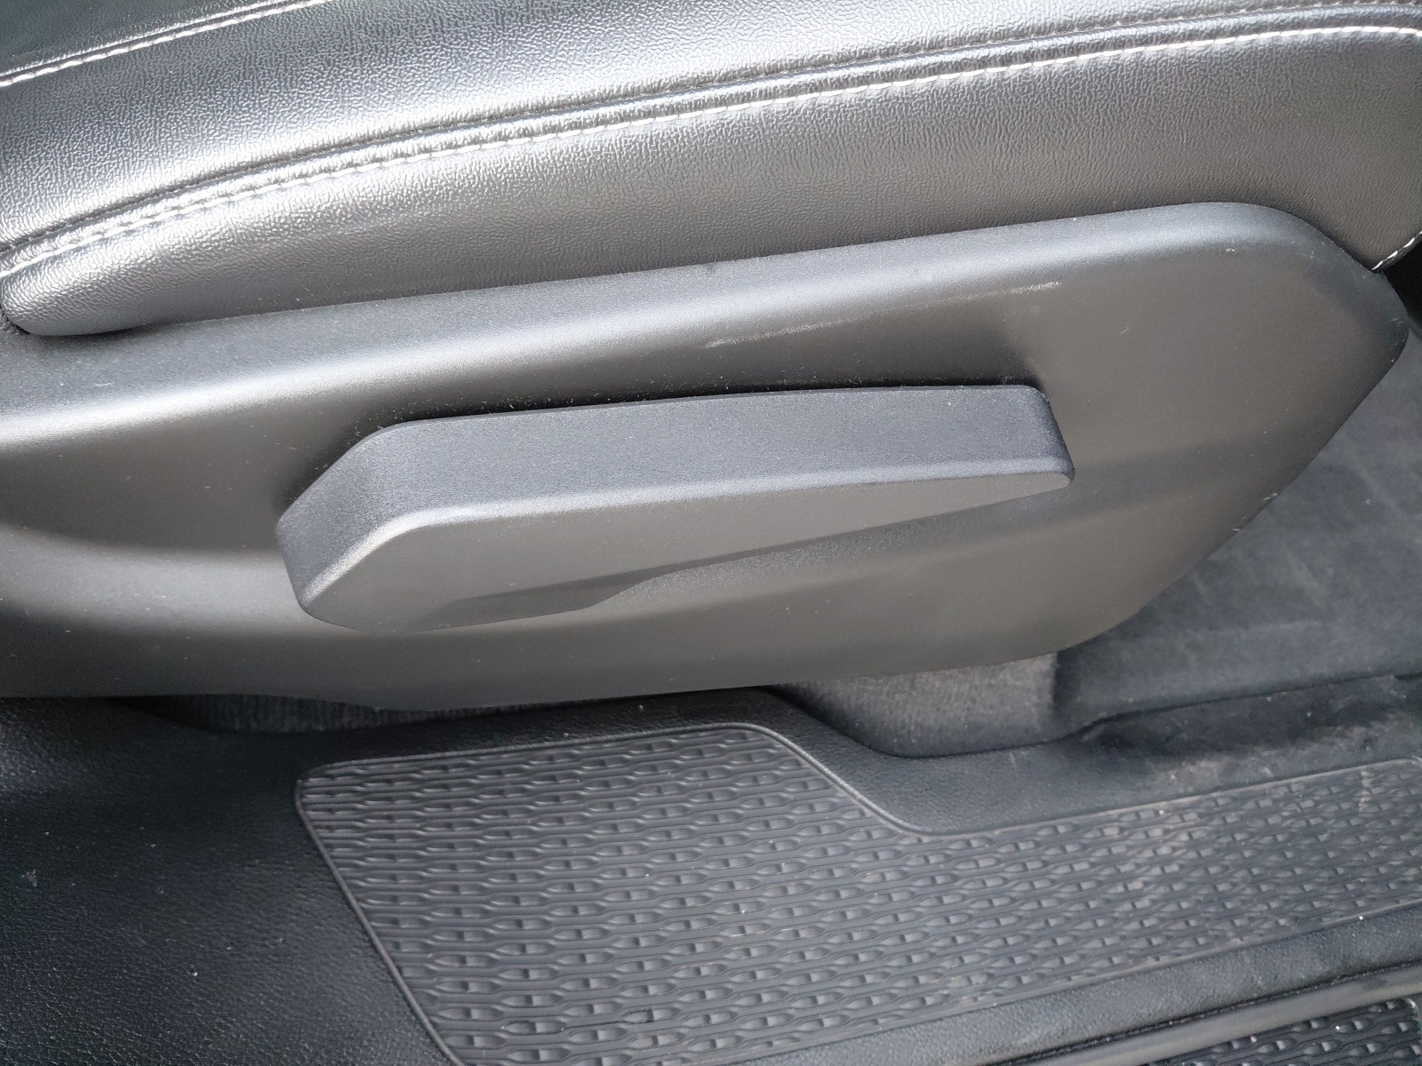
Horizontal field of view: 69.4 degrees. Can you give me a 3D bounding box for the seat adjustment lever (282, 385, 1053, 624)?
[{"bbox_3d":[-0.005,-0.008,0.288,0.213,0.044,0.036,-4,47,-15],"label":"seat adjustment lever"}]

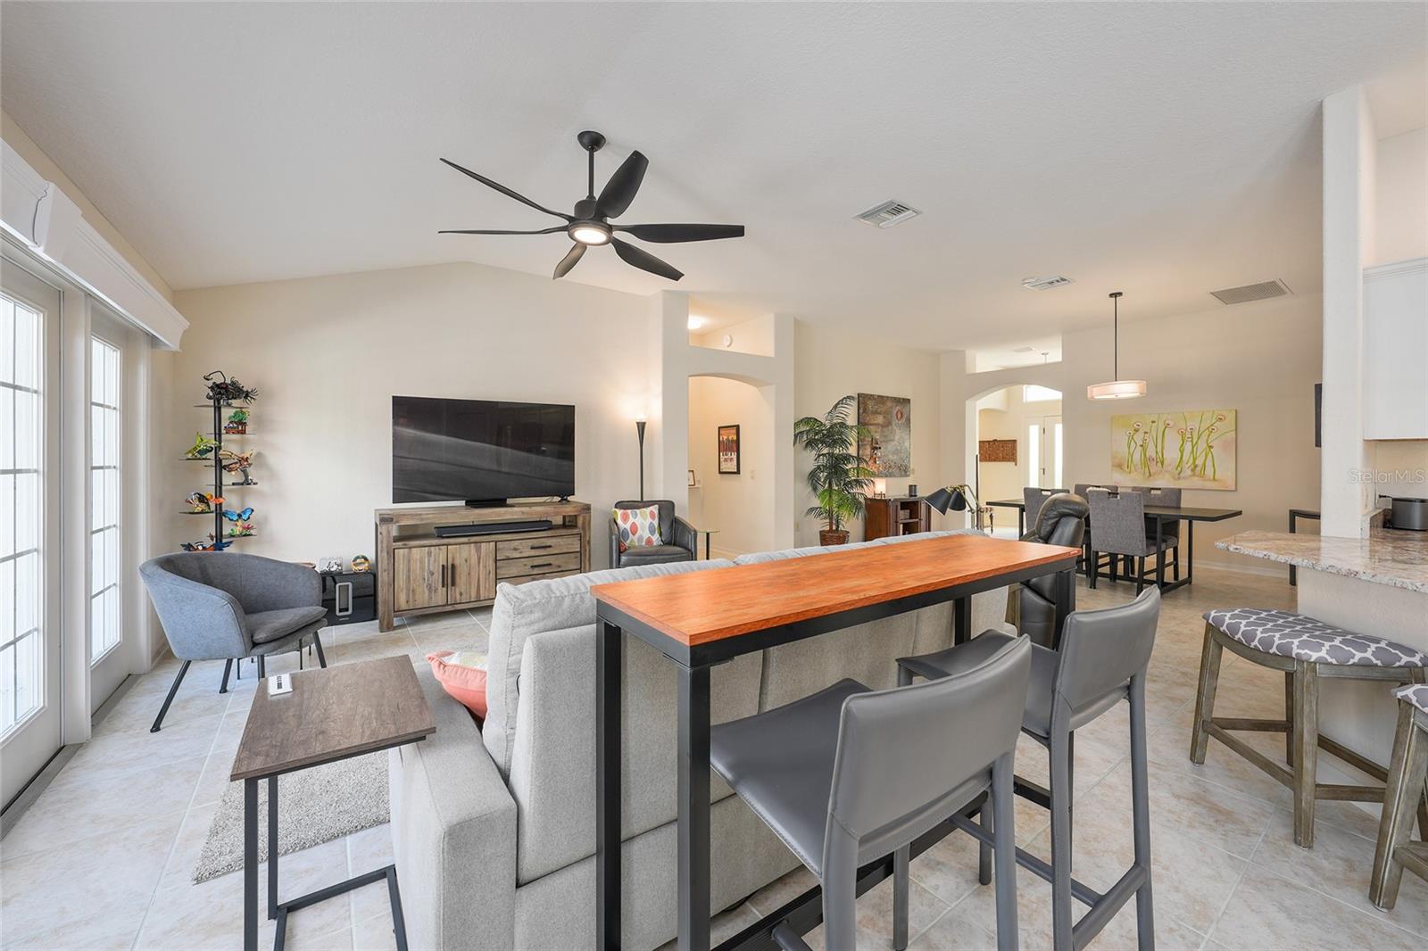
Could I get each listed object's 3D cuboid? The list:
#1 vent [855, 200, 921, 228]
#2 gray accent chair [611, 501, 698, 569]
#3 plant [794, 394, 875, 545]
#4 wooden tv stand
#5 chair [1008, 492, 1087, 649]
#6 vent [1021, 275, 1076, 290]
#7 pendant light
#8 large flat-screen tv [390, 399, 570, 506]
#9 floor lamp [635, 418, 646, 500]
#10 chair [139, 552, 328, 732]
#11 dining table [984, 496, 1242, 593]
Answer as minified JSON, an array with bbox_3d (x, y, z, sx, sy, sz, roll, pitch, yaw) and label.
[{"bbox_3d":[1.220,-1.810,3.881,0.340,0.035,0.340,-1,1,-35],"label":"vent"},{"bbox_3d":[-0.550,0.673,5.020,0.710,0.845,0.720,0,1,-26],"label":"gray accent chair"},{"bbox_3d":[1.470,0.030,6.760,0.980,2.020,0.920,0,1,0],"label":"plant"},{"bbox_3d":[-1.877,0.682,4.653,1.600,0.850,0.450,-1,1,-35],"label":"wooden tv stand"},{"bbox_3d":[1.930,0.621,3.750,0.920,1.030,0.820,1,1,40],"label":"chair"},{"bbox_3d":[3.265,-1.859,5.391,0.340,0.035,0.340,-1,1,-35],"label":"vent"},{"bbox_3d":[4.168,-1.338,5.754,0.615,1.080,0.615,-1,1,-35],"label":"pendant light"},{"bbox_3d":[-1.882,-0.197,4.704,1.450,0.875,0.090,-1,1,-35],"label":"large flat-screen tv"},{"bbox_3d":[-0.716,0.255,5.497,0.250,1.650,0.250,-1,1,-35],"label":"floor lamp"},{"bbox_3d":[-2.420,0.780,2.790,0.670,0.775,0.690,0,1,0],"label":"chair"},{"bbox_3d":[4.065,0.696,5.798,0.950,0.750,1.970,-1,1,-35],"label":"dining table"}]

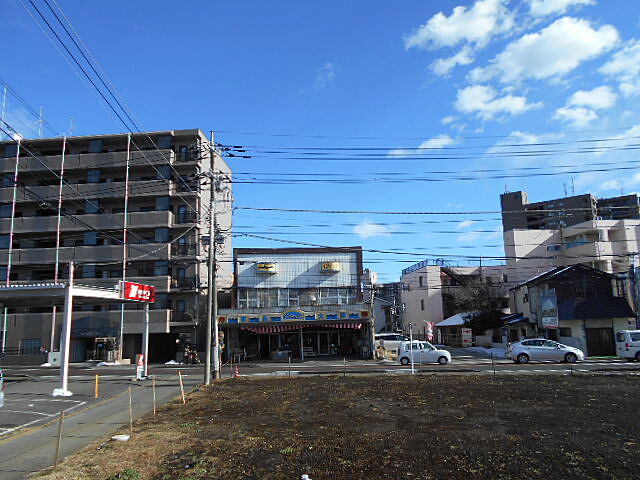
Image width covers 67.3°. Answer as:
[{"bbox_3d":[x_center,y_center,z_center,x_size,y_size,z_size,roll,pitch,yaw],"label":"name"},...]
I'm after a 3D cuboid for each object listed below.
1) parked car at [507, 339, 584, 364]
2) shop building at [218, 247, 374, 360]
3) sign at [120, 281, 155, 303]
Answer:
[{"bbox_3d":[14.143,7.036,30.674,4.500,1.490,1.750,-2,-9,5],"label":"parked car"},{"bbox_3d":[-1.444,5.387,40.025,11.300,8.500,10.000,-2,-9,5],"label":"shop building"},{"bbox_3d":[-10.459,3.054,27.873,0.350,1.000,3.700,-2,-9,5],"label":"sign"}]

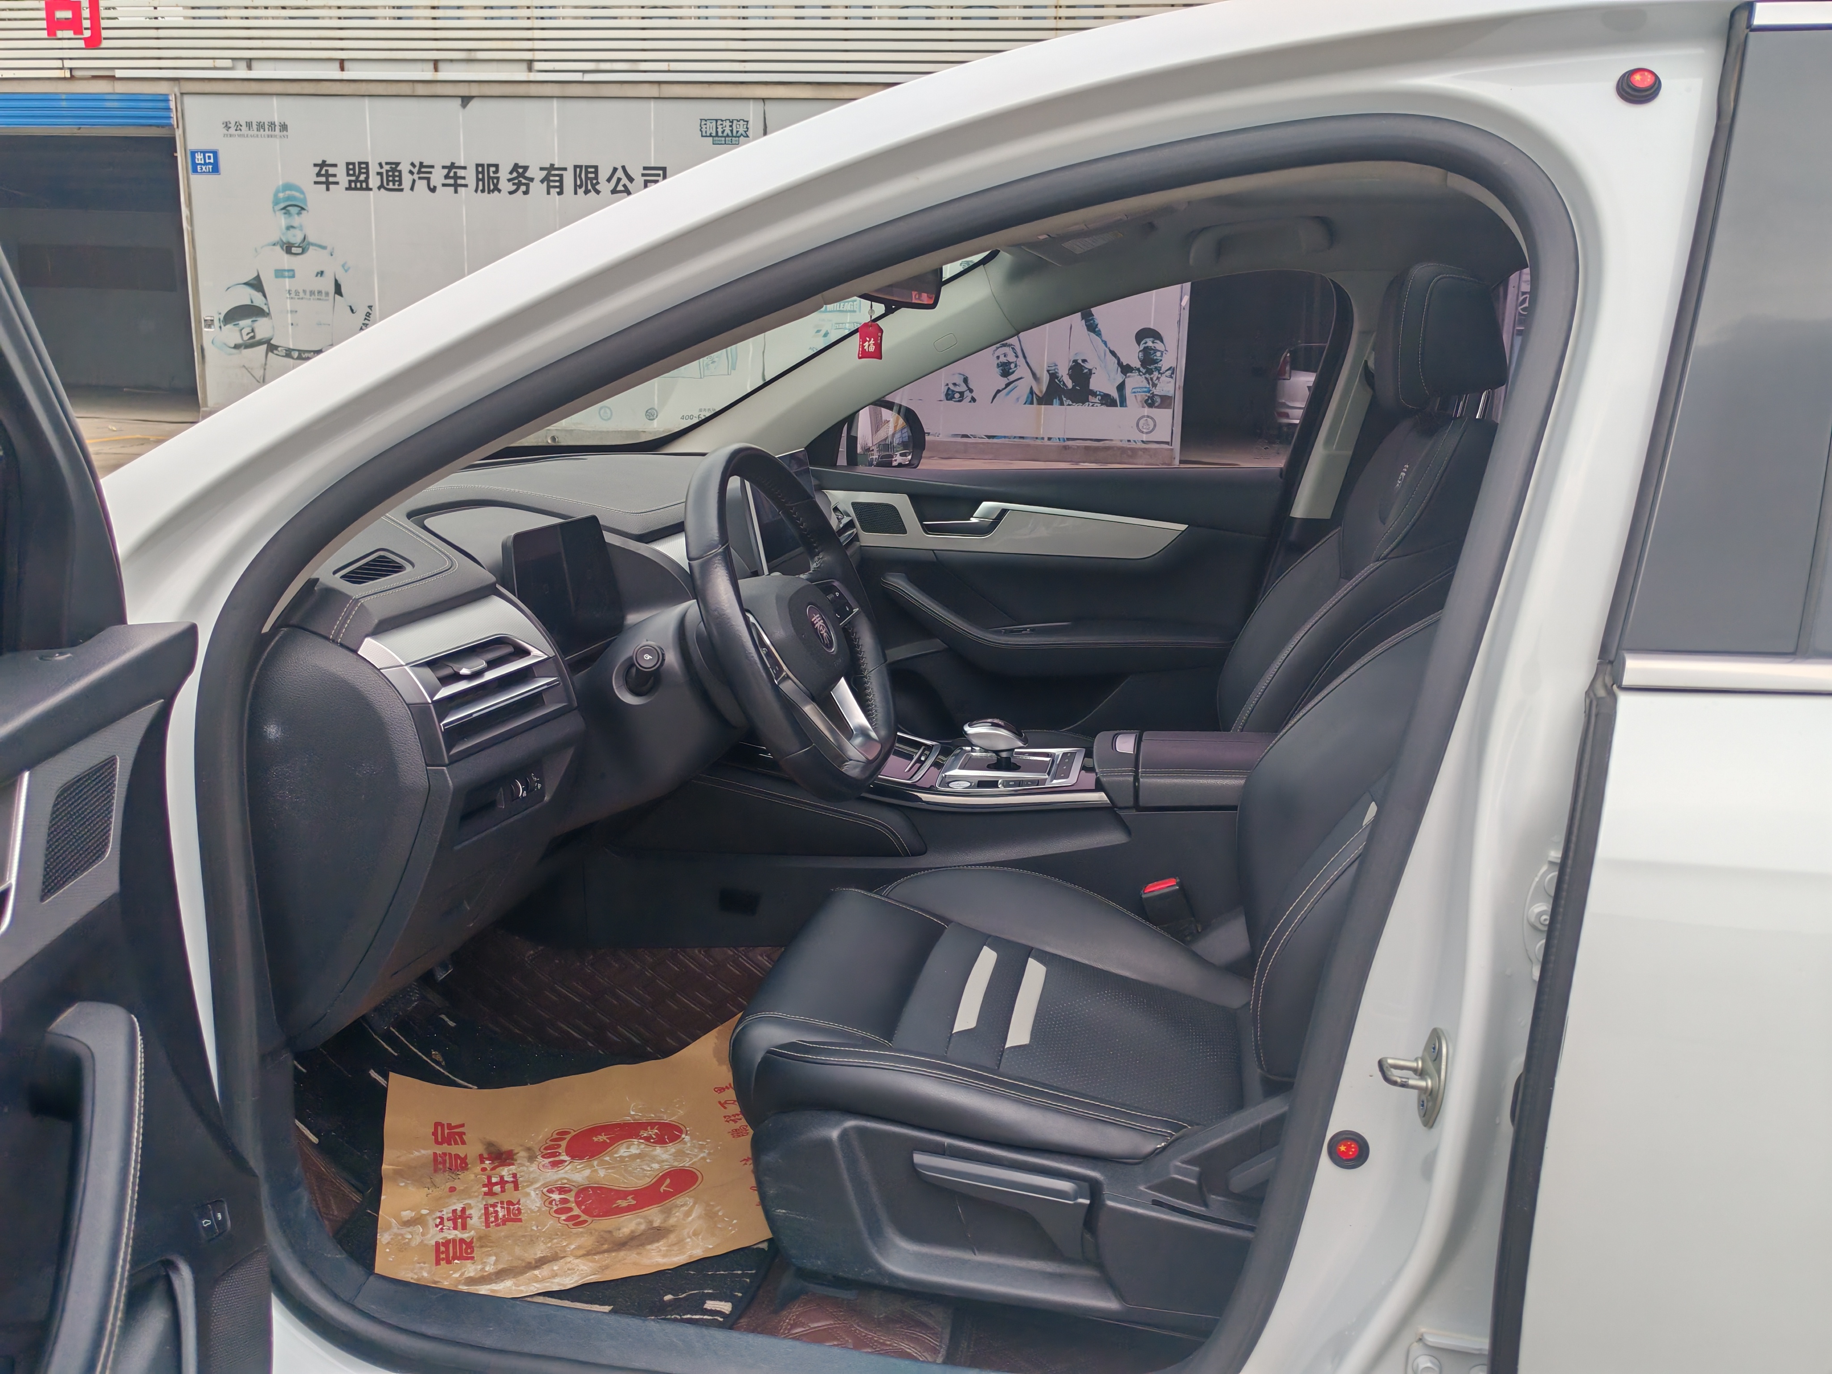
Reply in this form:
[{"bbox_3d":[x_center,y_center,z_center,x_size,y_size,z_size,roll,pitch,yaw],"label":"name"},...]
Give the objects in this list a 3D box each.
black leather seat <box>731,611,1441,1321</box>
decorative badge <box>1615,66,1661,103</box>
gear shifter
[{"bbox_3d":[0.299,0.058,1.383,0.870,0.970,0.540,4,13,11],"label":"black leather seat"},{"bbox_3d":[0.477,-0.398,0.942,0.029,0.029,0.011,6,-13,19],"label":"decorative badge"},{"bbox_3d":[0.100,0.074,1.798,0.080,0.060,0.050,4,13,11],"label":"gear shifter"}]

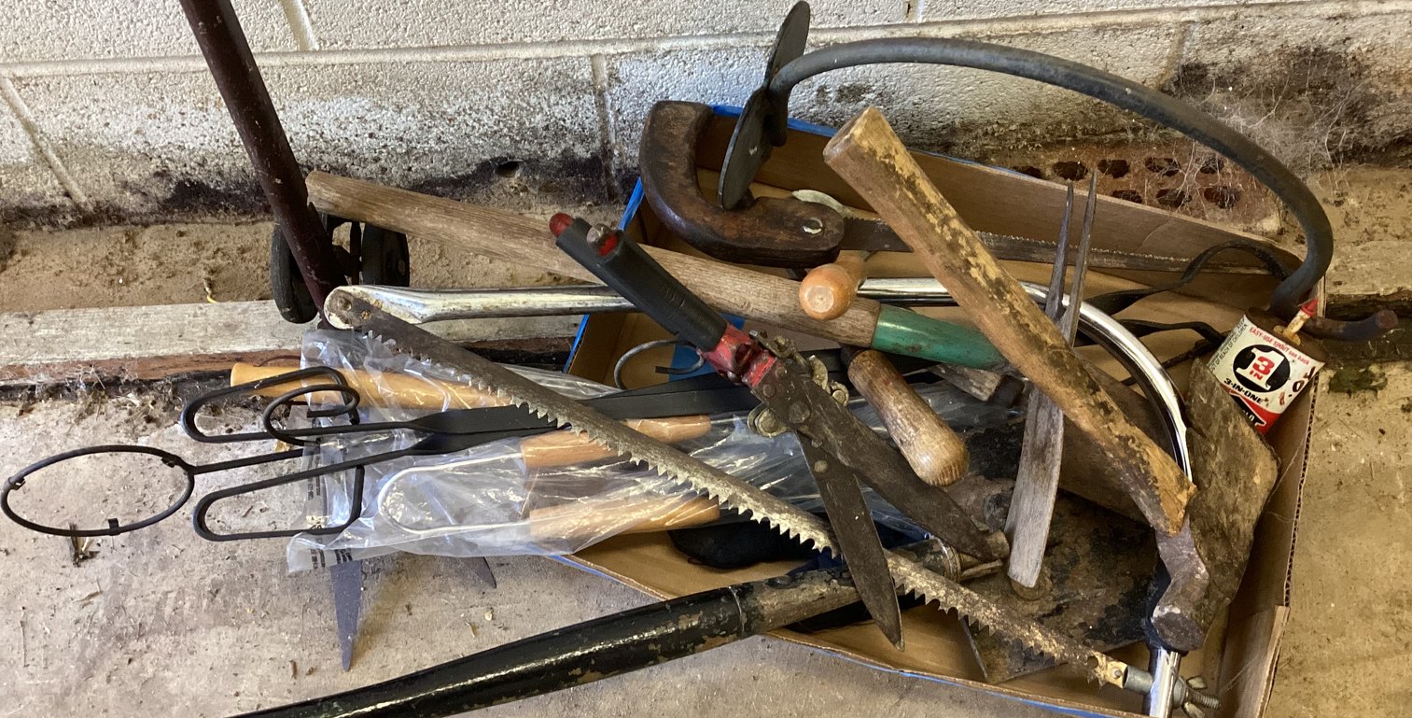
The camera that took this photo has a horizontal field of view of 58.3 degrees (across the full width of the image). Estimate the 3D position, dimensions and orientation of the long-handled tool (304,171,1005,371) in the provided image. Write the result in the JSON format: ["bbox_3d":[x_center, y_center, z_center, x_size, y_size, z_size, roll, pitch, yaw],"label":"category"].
[{"bbox_3d":[-0.023,-0.053,0.837,0.485,0.036,0.036,13,58,-4],"label":"long-handled tool"}]

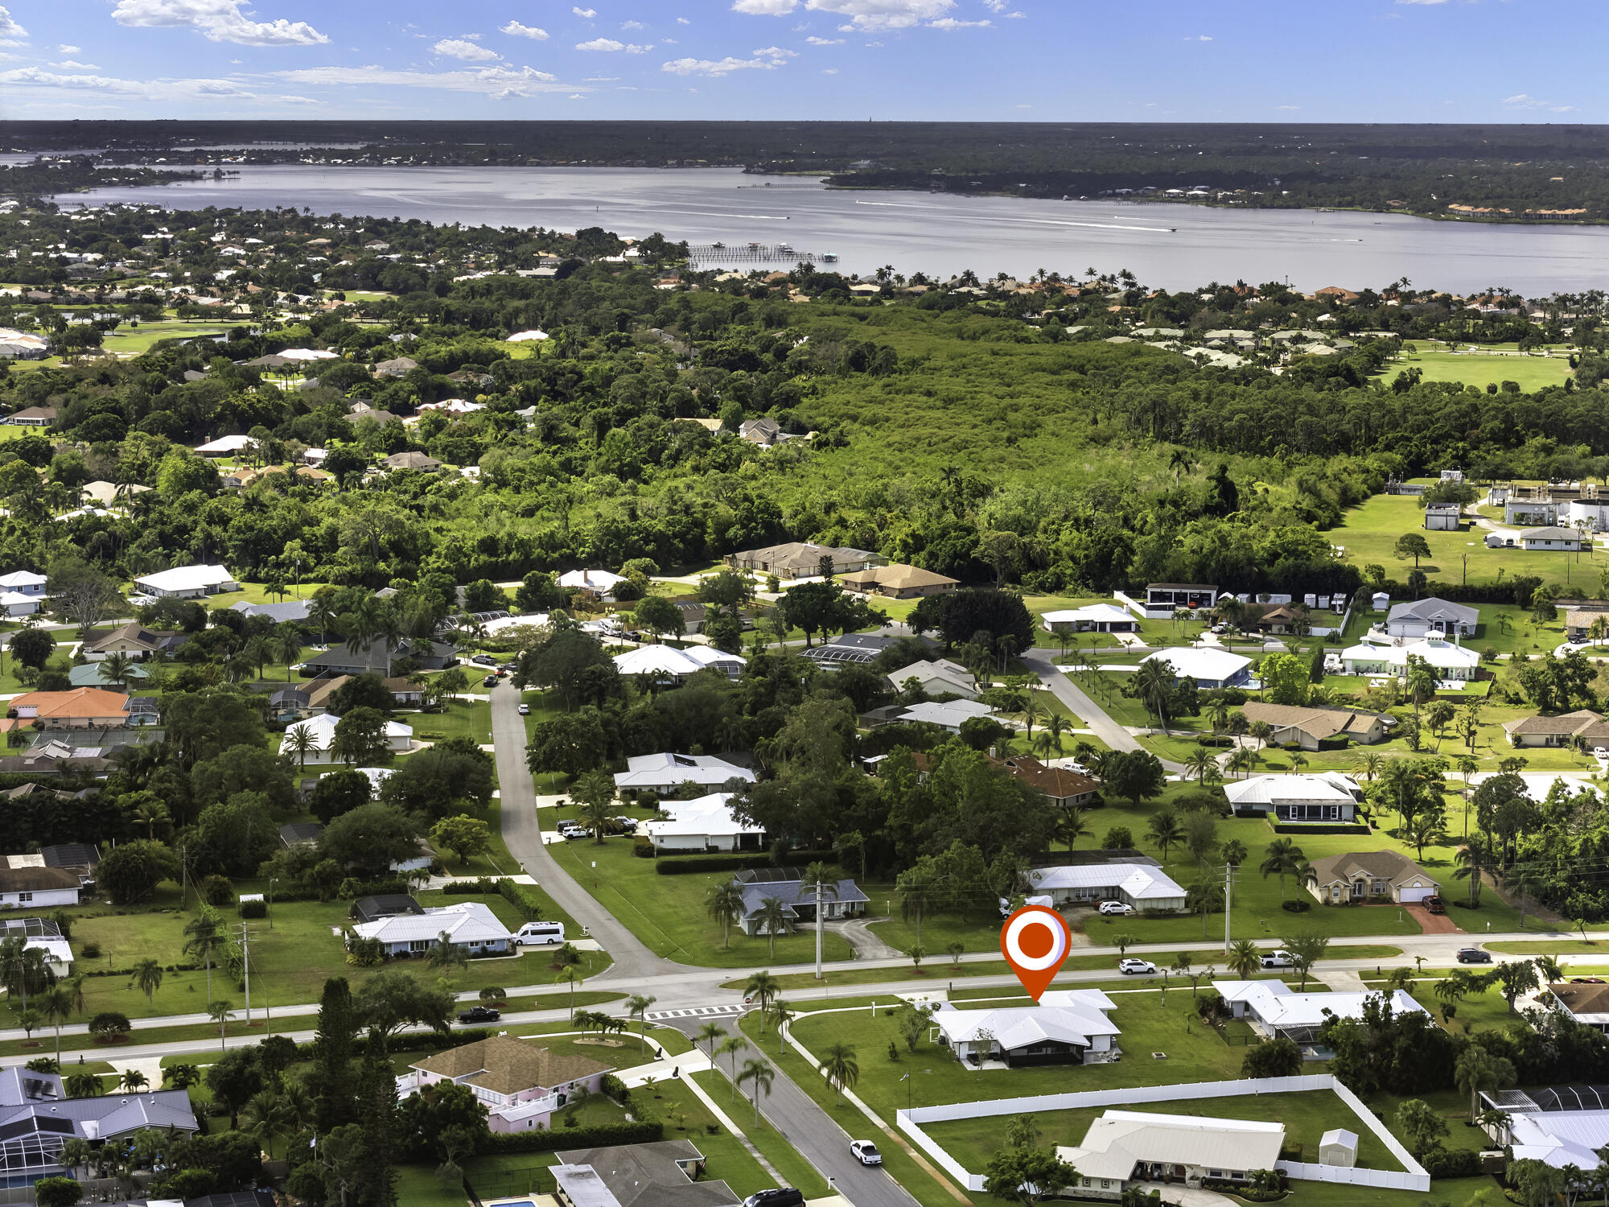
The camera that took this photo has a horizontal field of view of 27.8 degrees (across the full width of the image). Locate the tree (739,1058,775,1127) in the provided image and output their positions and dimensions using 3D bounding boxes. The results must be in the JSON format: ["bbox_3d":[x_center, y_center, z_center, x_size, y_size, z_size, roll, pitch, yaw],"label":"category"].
[{"bbox_3d":[-5.400,55.100,365.990,4.100,8.100,4.100,0,9,0],"label":"tree"}]

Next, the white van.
[{"bbox_3d":[-36.430,45.200,447.490,6.950,2.800,2.100,-2,9,-11],"label":"white van"}]

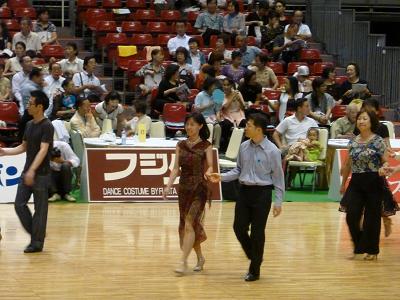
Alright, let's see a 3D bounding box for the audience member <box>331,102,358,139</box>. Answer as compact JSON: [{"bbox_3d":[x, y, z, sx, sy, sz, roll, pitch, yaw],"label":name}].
[{"bbox_3d":[2.136,-0.067,33.244,0.480,1.200,0.750,-1,6,-25],"label":"audience member"}]

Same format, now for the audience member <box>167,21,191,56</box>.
[{"bbox_3d":[-0.349,-1.461,37.726,0.500,1.260,0.750,0,5,-10],"label":"audience member"}]

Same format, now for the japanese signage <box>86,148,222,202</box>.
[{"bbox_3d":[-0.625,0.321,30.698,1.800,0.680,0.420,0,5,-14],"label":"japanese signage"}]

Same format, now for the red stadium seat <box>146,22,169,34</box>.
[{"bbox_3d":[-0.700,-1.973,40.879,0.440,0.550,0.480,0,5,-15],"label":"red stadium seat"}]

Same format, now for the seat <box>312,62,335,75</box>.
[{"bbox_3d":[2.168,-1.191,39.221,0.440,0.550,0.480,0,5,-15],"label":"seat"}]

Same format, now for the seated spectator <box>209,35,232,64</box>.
[{"bbox_3d":[0.327,-1.263,38.585,0.500,1.250,0.720,1,5,-5],"label":"seated spectator"}]

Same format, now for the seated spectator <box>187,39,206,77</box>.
[{"bbox_3d":[-0.075,-1.288,38.600,0.480,1.150,0.720,0,5,3],"label":"seated spectator"}]

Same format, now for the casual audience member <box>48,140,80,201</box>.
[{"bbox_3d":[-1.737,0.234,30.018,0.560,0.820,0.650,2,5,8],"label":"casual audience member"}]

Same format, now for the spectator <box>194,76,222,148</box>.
[{"bbox_3d":[0.182,-0.499,36.120,0.500,1.250,0.800,-1,5,-22],"label":"spectator"}]

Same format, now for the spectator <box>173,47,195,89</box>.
[{"bbox_3d":[-0.253,-1.085,37.800,0.500,1.200,0.750,0,5,3],"label":"spectator"}]

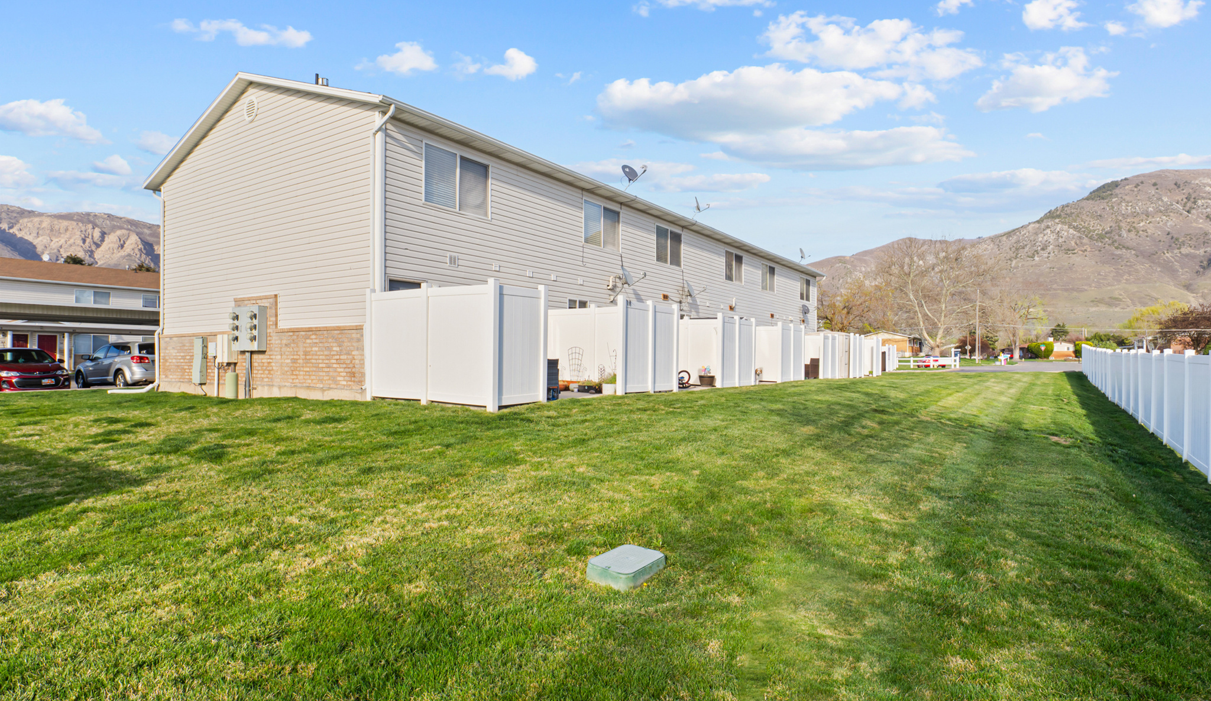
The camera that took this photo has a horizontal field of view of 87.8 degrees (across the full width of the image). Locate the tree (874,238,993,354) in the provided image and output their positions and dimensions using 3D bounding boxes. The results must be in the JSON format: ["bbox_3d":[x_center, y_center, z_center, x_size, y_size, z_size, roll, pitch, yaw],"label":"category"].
[{"bbox_3d":[43.918,-7.004,84.000,16.280,16.154,14.500,0,-1,0],"label":"tree"}]

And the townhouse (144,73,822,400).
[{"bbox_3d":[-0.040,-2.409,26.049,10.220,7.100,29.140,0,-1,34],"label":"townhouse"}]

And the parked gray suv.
[{"bbox_3d":[-17.718,0.527,23.511,4.890,1.690,1.880,0,-1,29],"label":"parked gray suv"}]

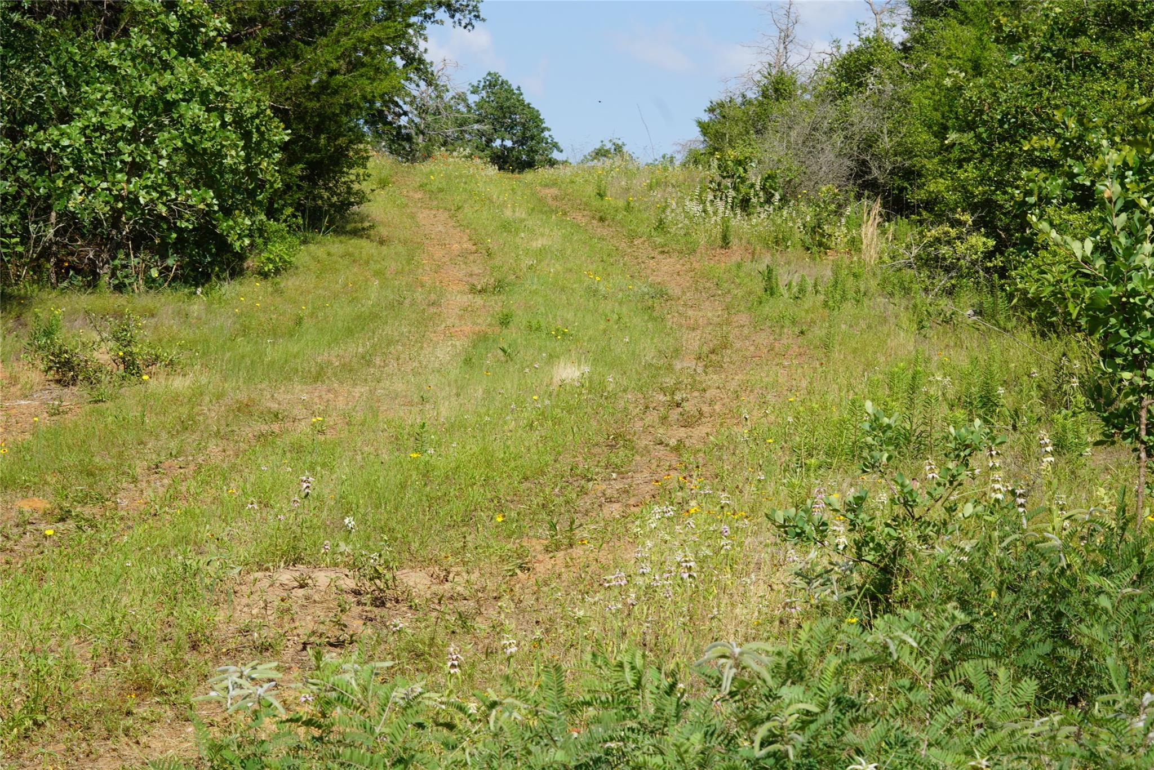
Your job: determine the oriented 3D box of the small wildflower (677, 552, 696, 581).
[{"bbox_3d":[0.305,0.506,6.700,0.049,0.078,0.049,0,3,0],"label":"small wildflower"}]

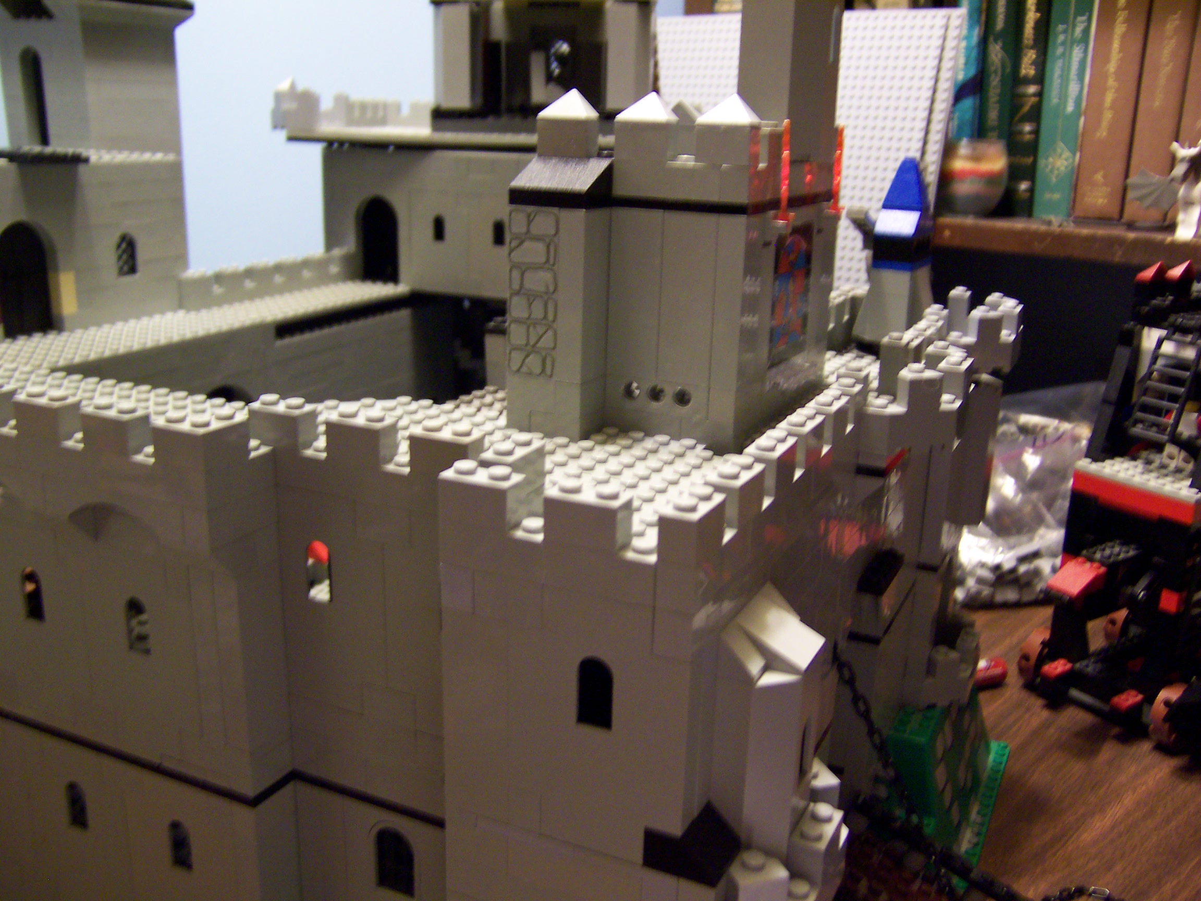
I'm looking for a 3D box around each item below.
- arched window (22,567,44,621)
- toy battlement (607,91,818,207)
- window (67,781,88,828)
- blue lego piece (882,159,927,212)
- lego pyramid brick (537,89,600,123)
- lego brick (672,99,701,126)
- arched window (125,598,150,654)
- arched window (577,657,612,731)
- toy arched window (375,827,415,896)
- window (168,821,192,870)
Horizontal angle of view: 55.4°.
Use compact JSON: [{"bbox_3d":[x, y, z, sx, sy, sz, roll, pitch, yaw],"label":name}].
[{"bbox_3d":[-0.154,0.039,0.314,0.008,0.016,0.004,9,17,25],"label":"arched window"},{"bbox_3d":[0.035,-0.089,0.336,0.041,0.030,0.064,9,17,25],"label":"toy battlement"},{"bbox_3d":[-0.149,0.101,0.329,0.008,0.015,0.004,9,17,25],"label":"window"},{"bbox_3d":[0.120,-0.104,0.447,0.016,0.019,0.016,9,17,25],"label":"blue lego piece"},{"bbox_3d":[-0.009,-0.098,0.325,0.016,0.009,0.010,9,17,25],"label":"lego pyramid brick"},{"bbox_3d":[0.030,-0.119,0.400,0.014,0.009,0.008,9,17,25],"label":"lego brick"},{"bbox_3d":[-0.118,0.045,0.297,0.008,0.016,0.004,9,17,25],"label":"arched window"},{"bbox_3d":[0.000,0.047,0.228,0.008,0.015,0.004,9,17,25],"label":"arched window"},{"bbox_3d":[-0.052,0.106,0.298,0.012,0.019,0.004,9,17,25],"label":"toy arched window"},{"bbox_3d":[-0.113,0.106,0.312,0.008,0.015,0.004,9,17,25],"label":"window"}]

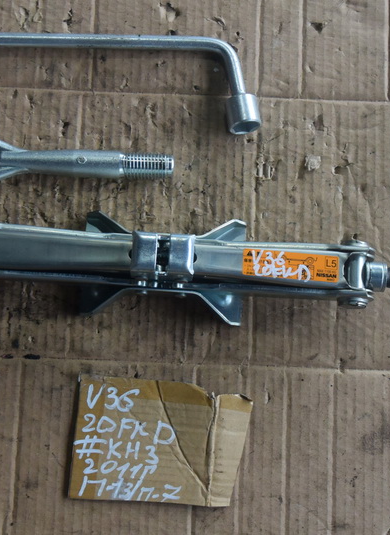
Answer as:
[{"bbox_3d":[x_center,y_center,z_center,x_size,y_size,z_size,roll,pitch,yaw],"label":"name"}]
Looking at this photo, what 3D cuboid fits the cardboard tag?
[{"bbox_3d":[-0.028,0.148,0.921,0.149,0.008,0.102,4,81,-1],"label":"cardboard tag"}]

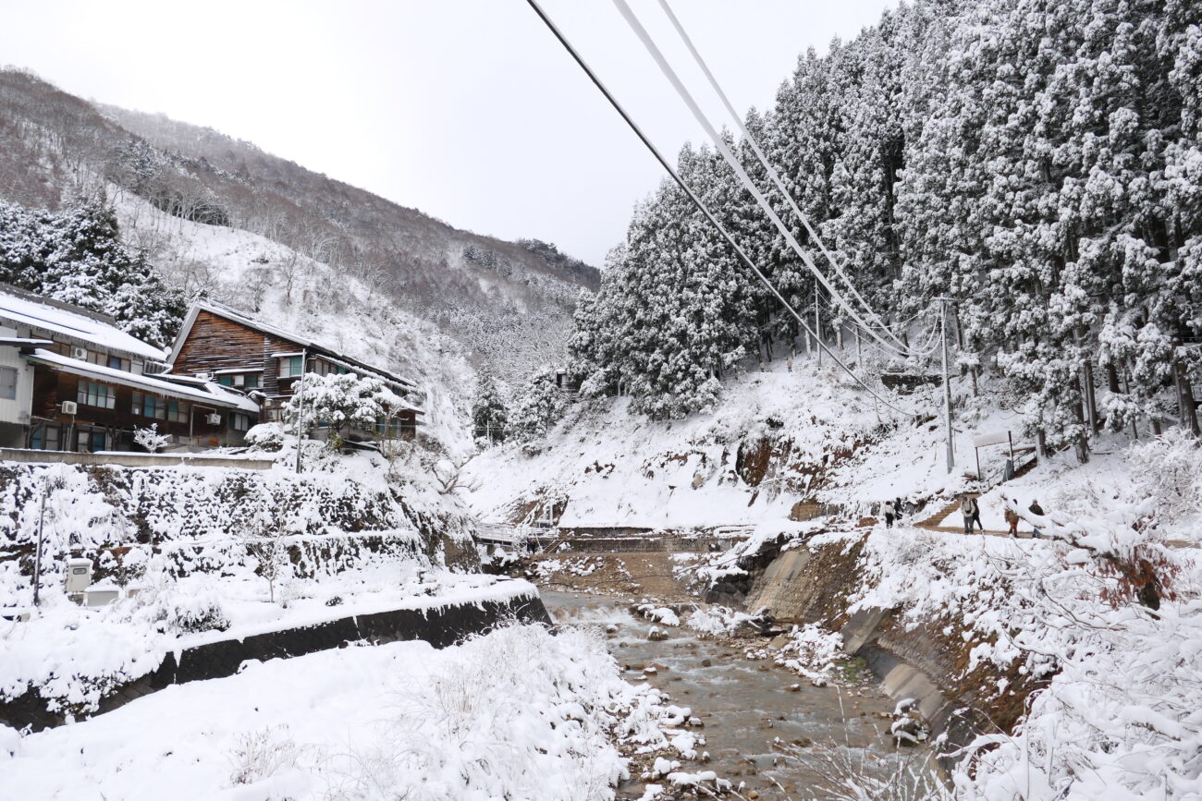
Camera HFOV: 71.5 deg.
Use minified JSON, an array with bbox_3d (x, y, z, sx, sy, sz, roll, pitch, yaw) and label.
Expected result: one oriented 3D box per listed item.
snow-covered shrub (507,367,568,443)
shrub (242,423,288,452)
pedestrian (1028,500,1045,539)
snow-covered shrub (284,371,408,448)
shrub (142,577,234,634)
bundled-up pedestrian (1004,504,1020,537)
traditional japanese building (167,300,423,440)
[{"bbox_3d":[-8.229,0.557,110.000,7.500,9.500,7.000,0,-7,-4],"label":"snow-covered shrub"},{"bbox_3d":[-18.043,1.965,44.800,2.200,1.450,2.100,2,-8,-22],"label":"shrub"},{"bbox_3d":[18.928,5.164,36.300,0.660,1.720,0.480,-3,-8,18],"label":"pedestrian"},{"bbox_3d":[-14.102,0.569,46.000,6.400,4.000,5.700,2,-8,-17],"label":"snow-covered shrub"},{"bbox_3d":[-13.311,6.615,26.800,2.650,1.600,2.200,3,-8,-26],"label":"shrub"},{"bbox_3d":[18.154,5.214,36.800,0.620,1.700,0.500,3,-8,-27],"label":"bundled-up pedestrian"},{"bbox_3d":[-19.414,-0.590,56.537,9.000,8.200,17.200,-2,-8,10],"label":"traditional japanese building"}]

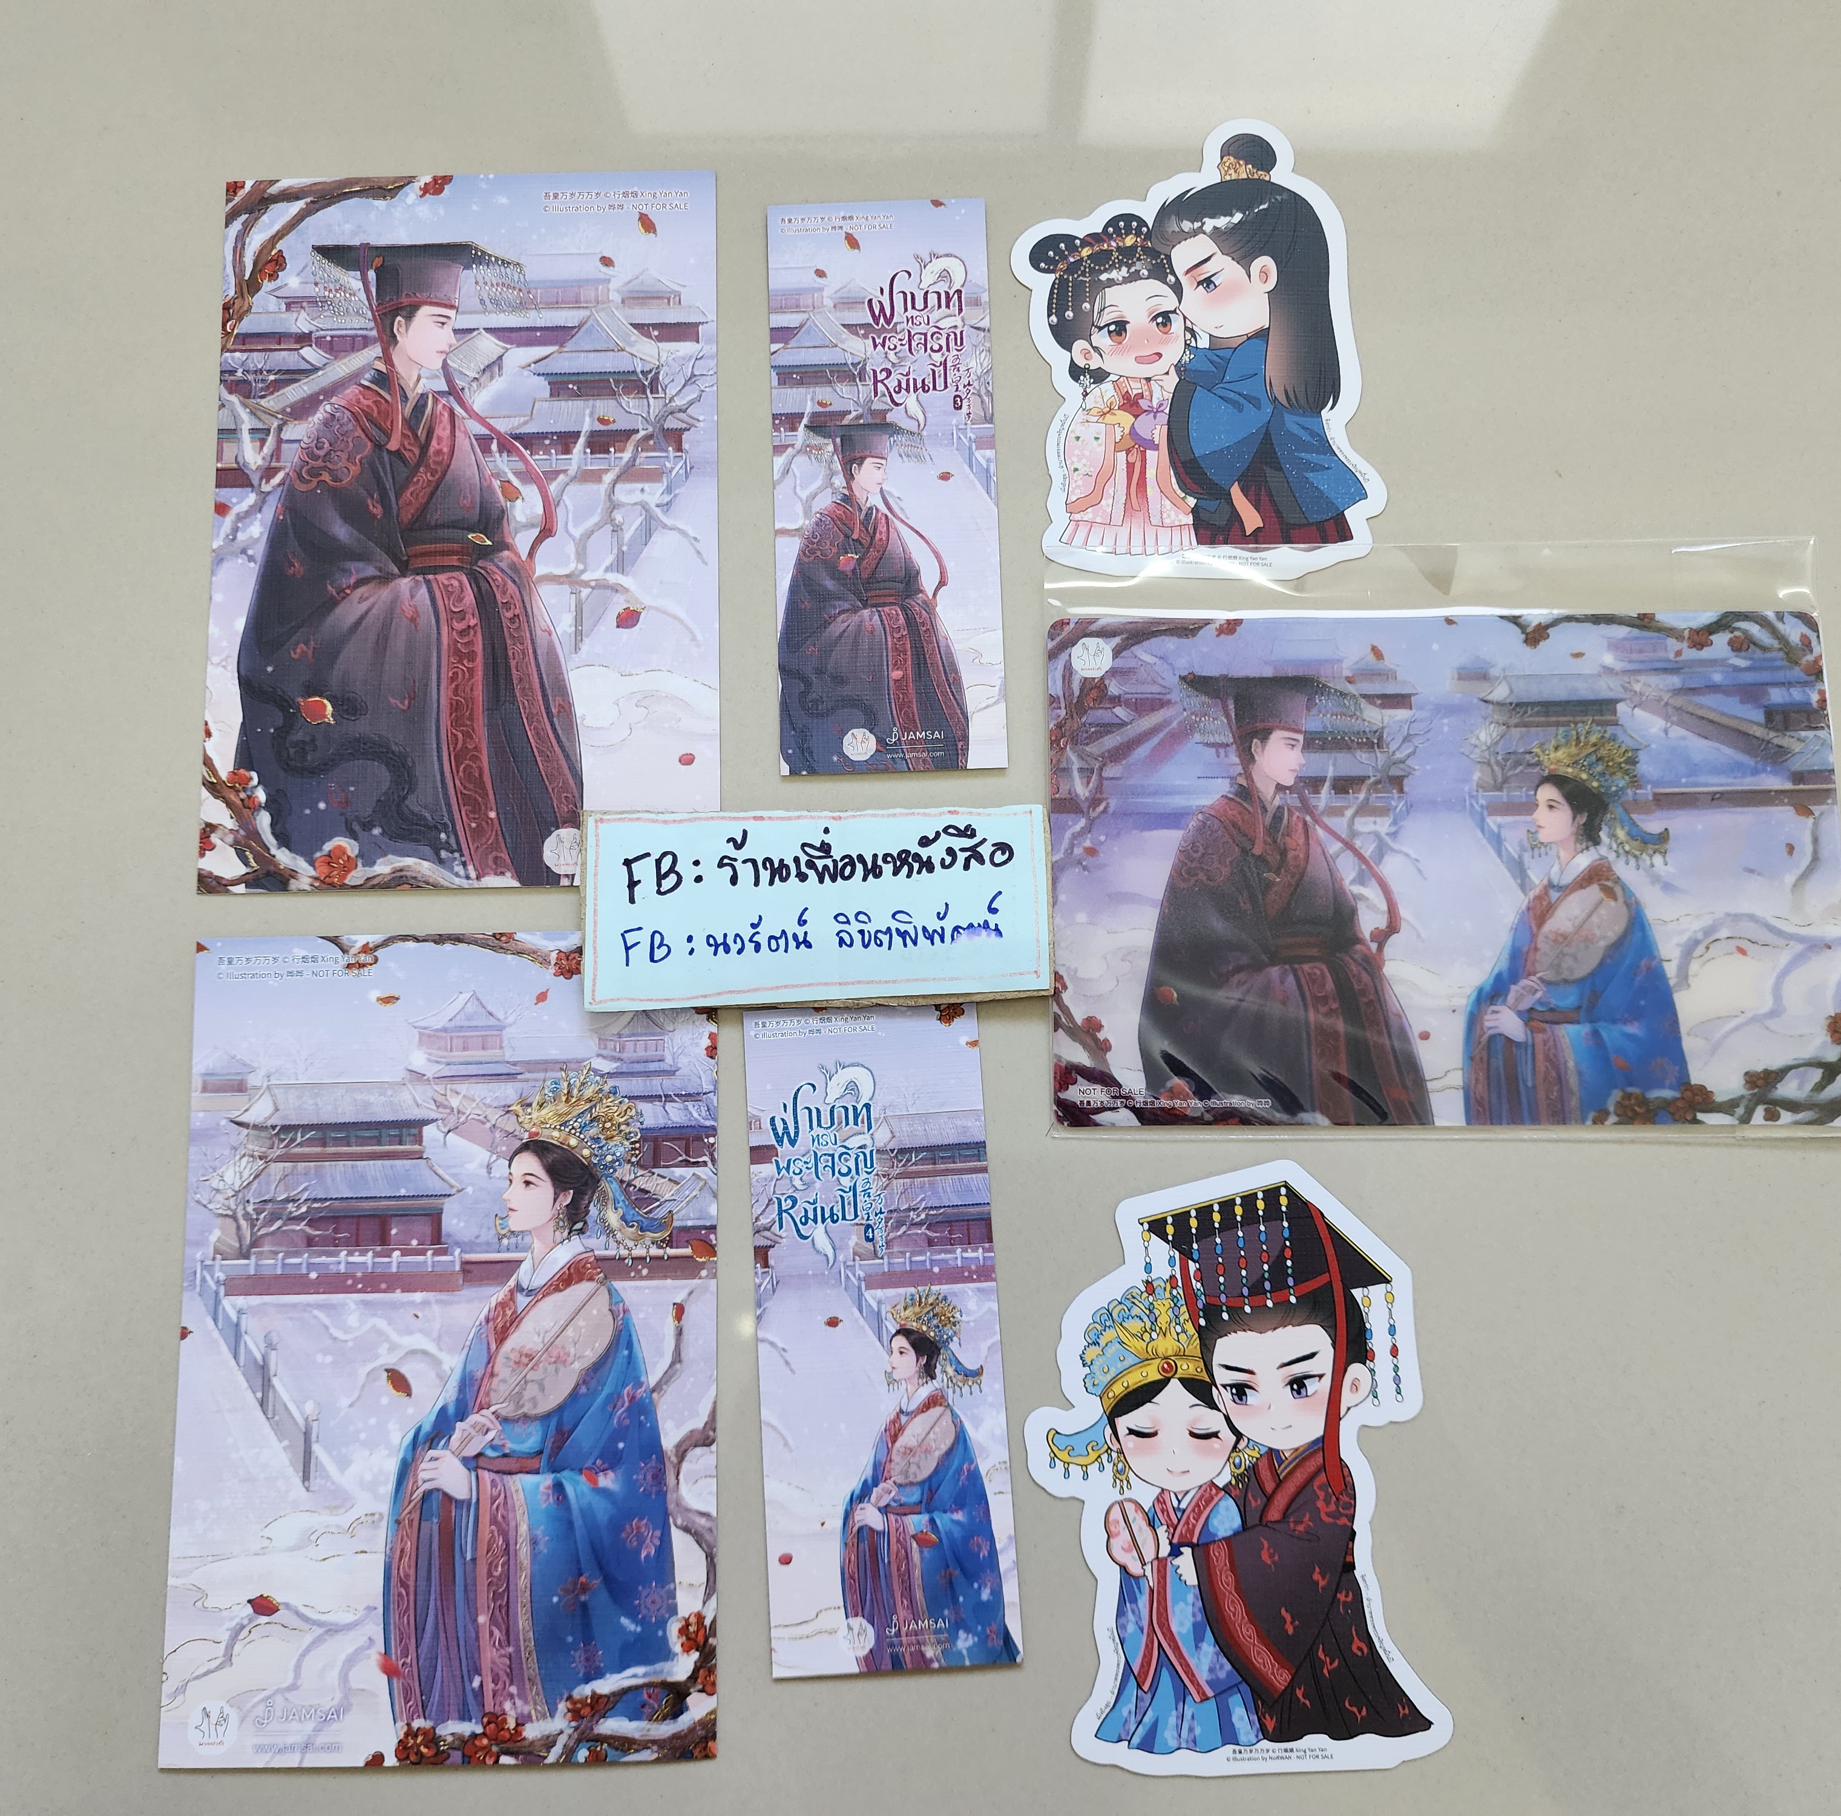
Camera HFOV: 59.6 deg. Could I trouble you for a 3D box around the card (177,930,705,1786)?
[{"bbox_3d":[-0.090,0.081,0.307,0.104,0.002,0.154,-1,82,0],"label":"card"}]

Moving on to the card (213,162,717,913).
[{"bbox_3d":[-0.093,-0.079,0.328,0.102,0.002,0.152,-1,82,0],"label":"card"}]

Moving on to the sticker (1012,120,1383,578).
[{"bbox_3d":[0.057,-0.117,0.333,0.076,0.002,0.102,-1,82,0],"label":"sticker"}]

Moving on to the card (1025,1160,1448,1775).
[{"bbox_3d":[0.058,0.103,0.300,0.076,0.002,0.110,-2,82,0],"label":"card"}]

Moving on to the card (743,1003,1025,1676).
[{"bbox_3d":[-0.008,0.080,0.304,0.046,0.002,0.123,-4,82,0],"label":"card"}]

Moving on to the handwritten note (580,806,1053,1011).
[{"bbox_3d":[-0.020,-0.001,0.315,0.091,0.005,0.038,-2,82,0],"label":"handwritten note"}]

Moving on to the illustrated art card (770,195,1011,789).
[{"bbox_3d":[-0.007,-0.088,0.329,0.046,0.002,0.123,-2,82,0],"label":"illustrated art card"}]

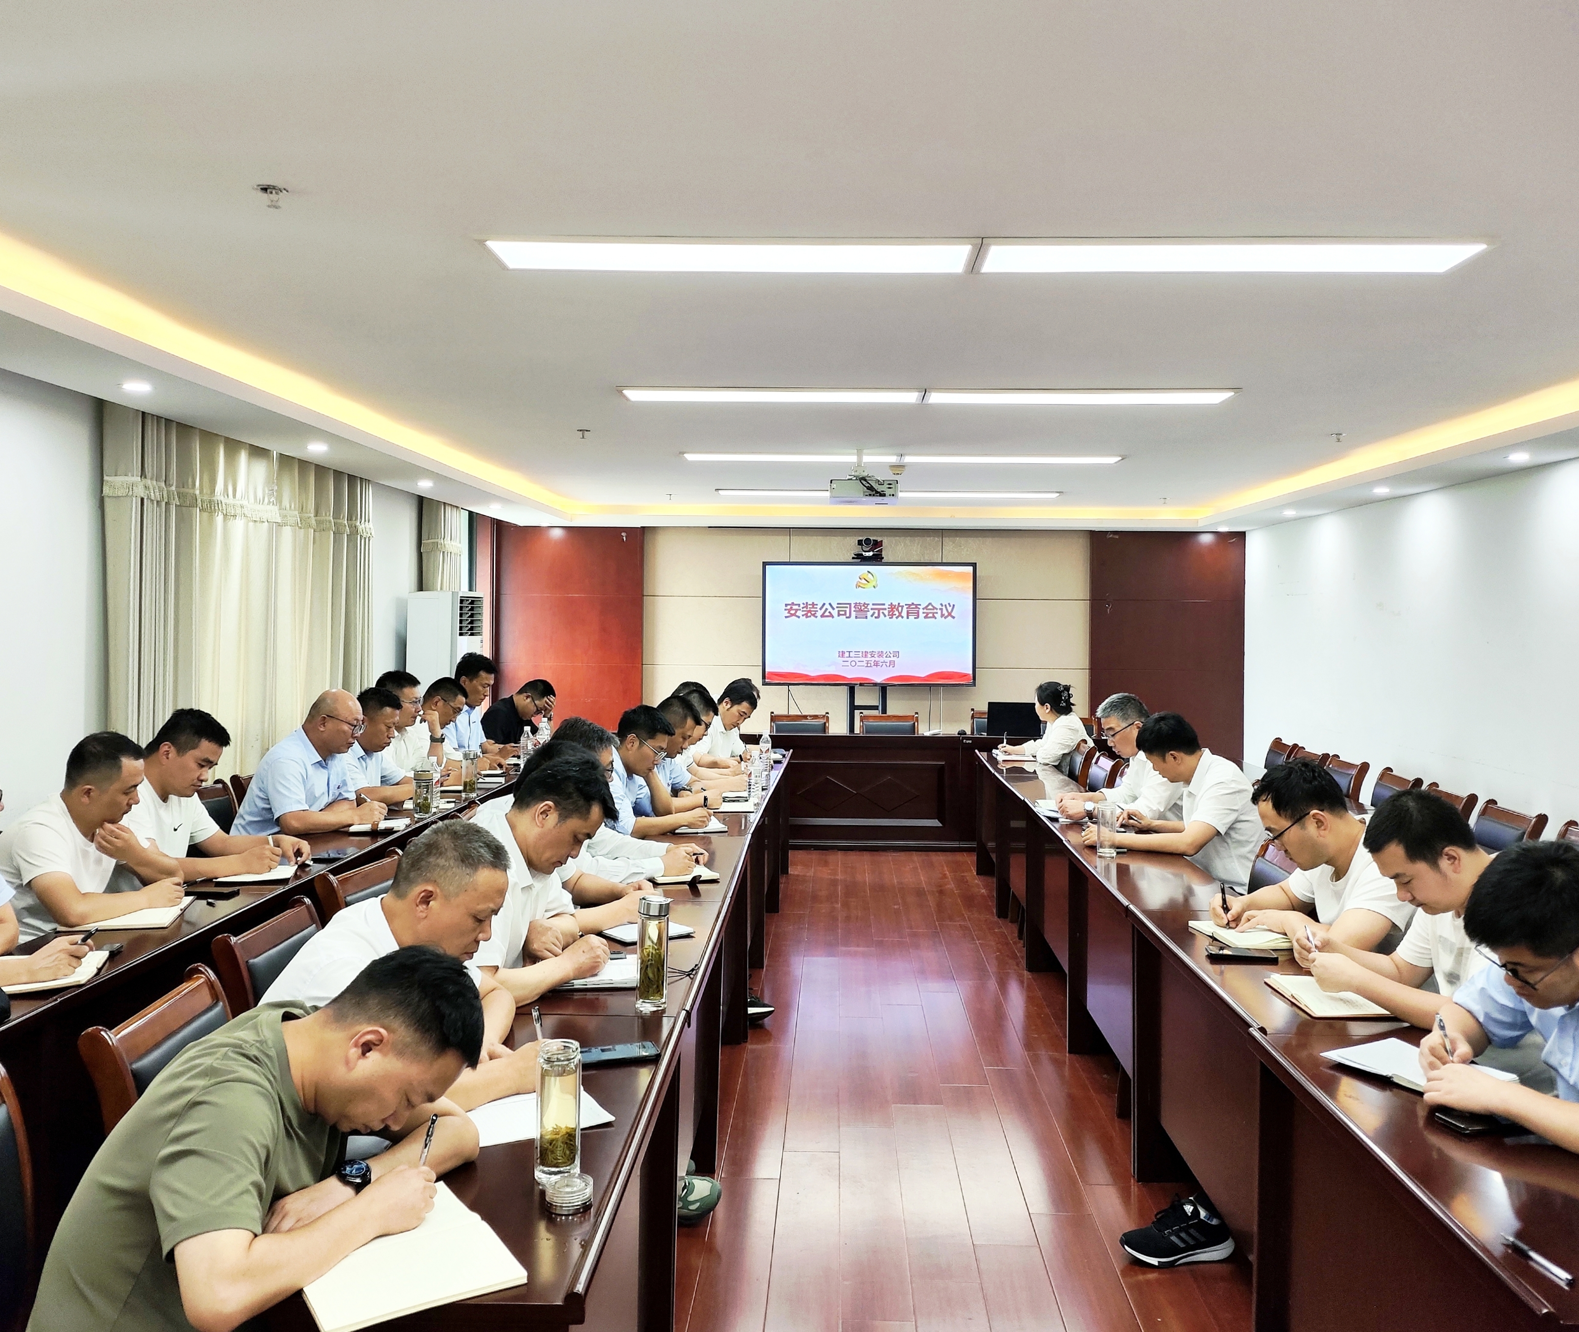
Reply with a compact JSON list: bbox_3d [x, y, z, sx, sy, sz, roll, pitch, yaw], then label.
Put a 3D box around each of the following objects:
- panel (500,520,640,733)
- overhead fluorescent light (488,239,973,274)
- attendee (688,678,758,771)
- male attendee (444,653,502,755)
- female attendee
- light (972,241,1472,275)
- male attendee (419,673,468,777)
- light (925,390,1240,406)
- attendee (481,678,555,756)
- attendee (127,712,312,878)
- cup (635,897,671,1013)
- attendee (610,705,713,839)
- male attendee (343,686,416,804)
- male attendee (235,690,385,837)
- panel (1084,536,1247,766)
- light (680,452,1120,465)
[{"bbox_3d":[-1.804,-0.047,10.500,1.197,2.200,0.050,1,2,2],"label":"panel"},{"bbox_3d":[-0.143,-1.024,3.178,1.200,0.040,0.300,1,2,2],"label":"overhead fluorescent light"},{"bbox_3d":[-0.479,0.713,6.903,0.640,1.280,0.520,2,2,22],"label":"attendee"},{"bbox_3d":[-1.819,0.587,7.425,0.750,1.300,0.500,1,2,7],"label":"male attendee"},{"bbox_3d":[1.529,0.725,7.575,0.640,1.260,0.500,1,2,17],"label":"female attendee"},{"bbox_3d":[1.064,-1.018,3.157,1.200,0.050,0.300,1,2,2],"label":"light"},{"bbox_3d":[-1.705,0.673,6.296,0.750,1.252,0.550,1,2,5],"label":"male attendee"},{"bbox_3d":[1.135,-1.078,5.054,1.200,0.050,0.300,1,2,2],"label":"light"},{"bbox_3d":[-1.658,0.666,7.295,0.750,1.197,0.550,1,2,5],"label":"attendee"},{"bbox_3d":[-1.859,0.745,4.028,0.800,1.220,0.520,1,2,12],"label":"attendee"},{"bbox_3d":[-0.282,0.600,2.666,0.071,0.232,0.071,1,2,0],"label":"cup"},{"bbox_3d":[-0.557,0.754,4.904,0.750,1.214,0.560,1,2,4],"label":"attendee"},{"bbox_3d":[-1.867,0.697,5.548,0.750,1.210,0.500,1,2,7],"label":"male attendee"},{"bbox_3d":[-1.837,0.708,4.807,0.770,1.240,0.520,1,2,7],"label":"male attendee"},{"bbox_3d":[3.100,0.077,10.644,1.280,2.370,0.050,1,2,2],"label":"panel"},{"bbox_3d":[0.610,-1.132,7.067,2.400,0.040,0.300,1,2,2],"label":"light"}]

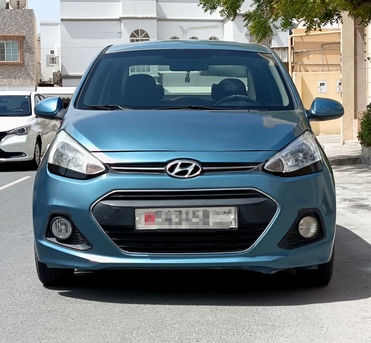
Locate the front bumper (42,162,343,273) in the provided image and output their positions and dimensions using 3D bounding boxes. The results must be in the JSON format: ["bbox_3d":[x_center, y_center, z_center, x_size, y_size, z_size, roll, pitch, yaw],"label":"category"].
[{"bbox_3d":[-0.004,0.231,5.029,1.640,0.560,0.500,0,3,1],"label":"front bumper"}]

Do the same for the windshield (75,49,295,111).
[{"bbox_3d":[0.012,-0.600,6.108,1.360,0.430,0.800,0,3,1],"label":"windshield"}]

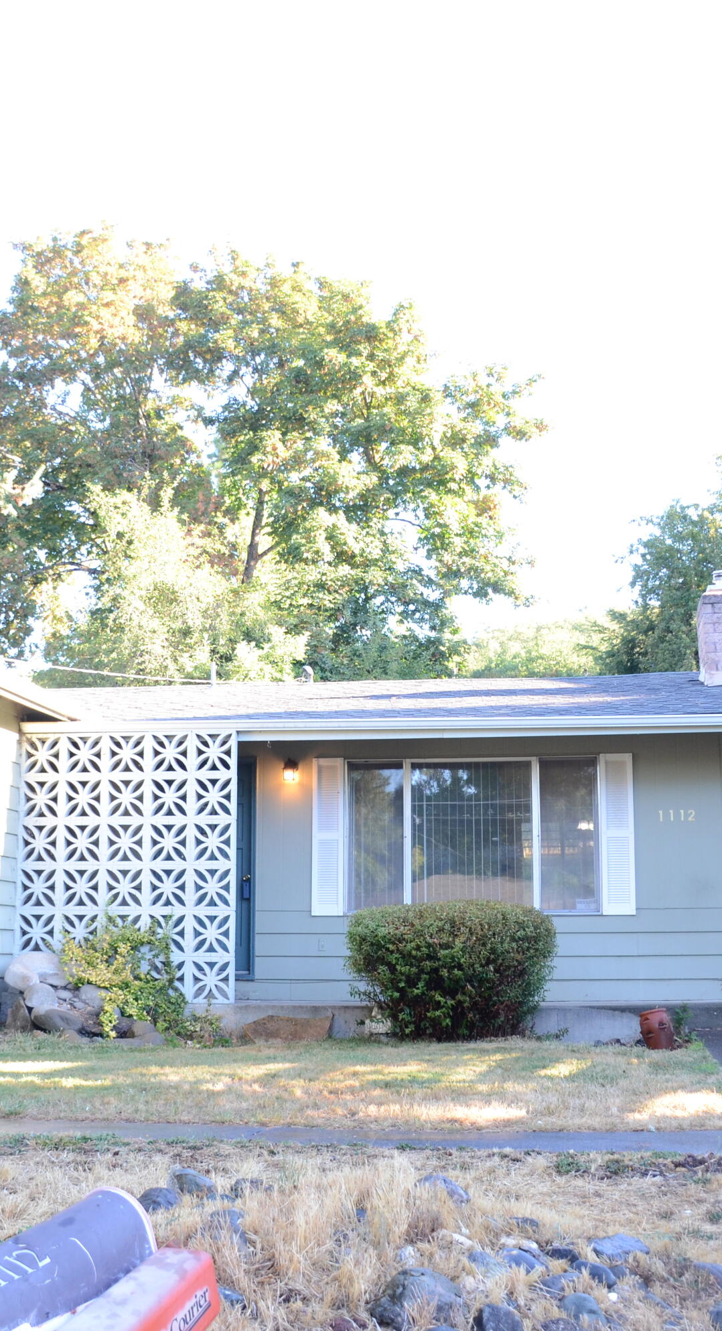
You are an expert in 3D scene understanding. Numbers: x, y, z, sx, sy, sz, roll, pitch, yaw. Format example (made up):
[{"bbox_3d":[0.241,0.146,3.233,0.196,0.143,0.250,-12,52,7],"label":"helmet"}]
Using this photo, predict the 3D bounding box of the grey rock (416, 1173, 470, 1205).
[{"bbox_3d":[0.363,2.314,6.631,0.260,0.170,0.200,0,-9,0],"label":"grey rock"}]

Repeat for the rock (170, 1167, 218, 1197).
[{"bbox_3d":[-0.761,2.368,6.877,0.240,0.170,0.200,0,-9,0],"label":"rock"}]

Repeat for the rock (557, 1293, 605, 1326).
[{"bbox_3d":[0.757,2.214,5.163,0.190,0.150,0.170,0,-9,0],"label":"rock"}]

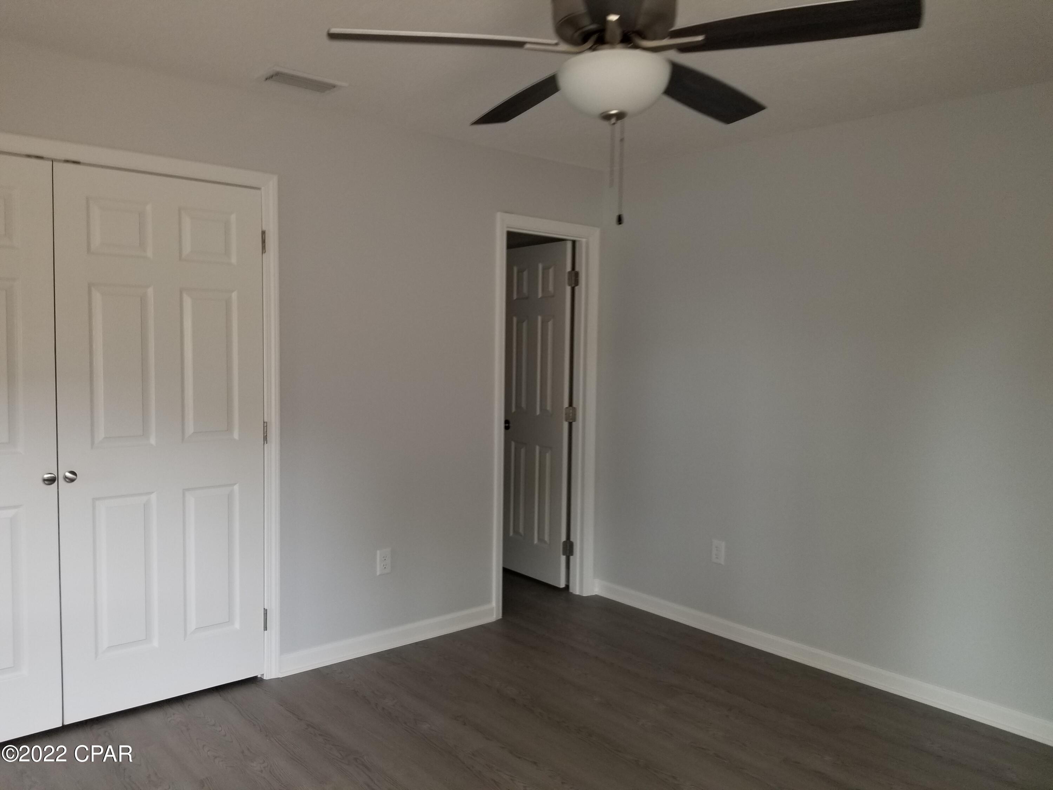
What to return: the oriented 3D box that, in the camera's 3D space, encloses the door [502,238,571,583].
[{"bbox_3d":[0.041,0.115,4.871,0.038,2.033,0.610,-2,4,-41],"label":"door"}]

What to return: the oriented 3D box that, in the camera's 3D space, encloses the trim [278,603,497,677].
[{"bbox_3d":[-0.620,1.159,3.792,1.164,0.092,0.018,-2,4,-41],"label":"trim"}]

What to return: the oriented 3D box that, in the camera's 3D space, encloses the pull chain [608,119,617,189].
[{"bbox_3d":[0.208,-0.587,1.929,0.010,0.166,0.010,-2,4,-41],"label":"pull chain"}]

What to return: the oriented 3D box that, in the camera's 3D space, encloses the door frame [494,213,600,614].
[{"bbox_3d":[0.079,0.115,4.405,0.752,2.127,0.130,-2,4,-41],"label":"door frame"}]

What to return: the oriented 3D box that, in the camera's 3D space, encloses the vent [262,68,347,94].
[{"bbox_3d":[-0.864,-1.197,3.046,0.303,0.020,0.195,-2,4,-41],"label":"vent"}]

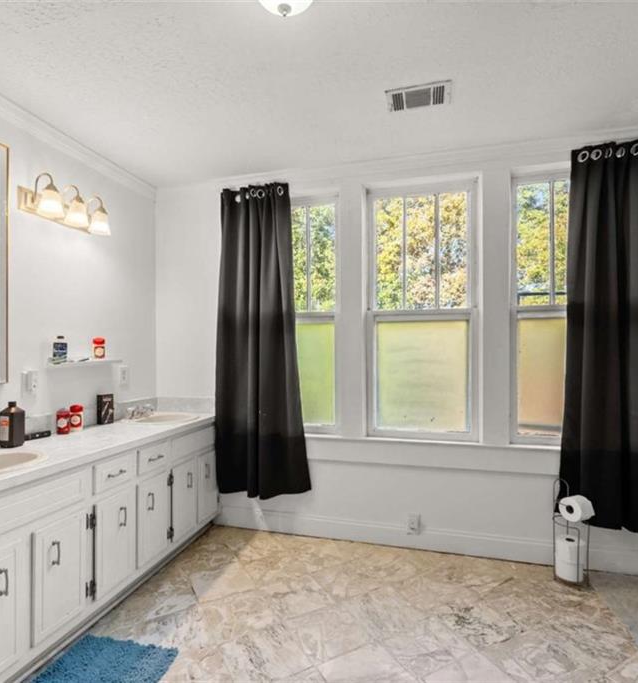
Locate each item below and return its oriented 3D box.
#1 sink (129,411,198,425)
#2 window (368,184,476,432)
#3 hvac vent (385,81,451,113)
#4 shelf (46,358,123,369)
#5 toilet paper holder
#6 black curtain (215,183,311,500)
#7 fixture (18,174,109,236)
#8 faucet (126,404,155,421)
[{"bbox_3d":[-1.038,0.569,2.701,0.430,0.140,0.490,-1,-1,16],"label":"sink"},{"bbox_3d":[0.639,-0.198,2.512,0.641,1.593,0.080,-1,-1,15],"label":"window"},{"bbox_3d":[0.483,-1.164,1.917,0.295,0.020,0.175,-1,-1,15],"label":"hvac vent"},{"bbox_3d":[-1.365,0.131,2.360,0.095,0.018,0.457,-1,-1,16],"label":"shelf"},{"bbox_3d":[1.348,1.012,2.139,0.165,0.532,0.165,-1,-1,16],"label":"toilet paper holder"},{"bbox_3d":[-0.389,-0.001,2.681,0.675,2.105,0.120,-1,-1,15],"label":"black curtain"},{"bbox_3d":[-1.377,-0.759,2.221,0.170,0.250,0.479,-1,-1,16],"label":"fixture"},{"bbox_3d":[-1.191,0.475,2.706,0.120,0.085,0.195,-1,-1,16],"label":"faucet"}]

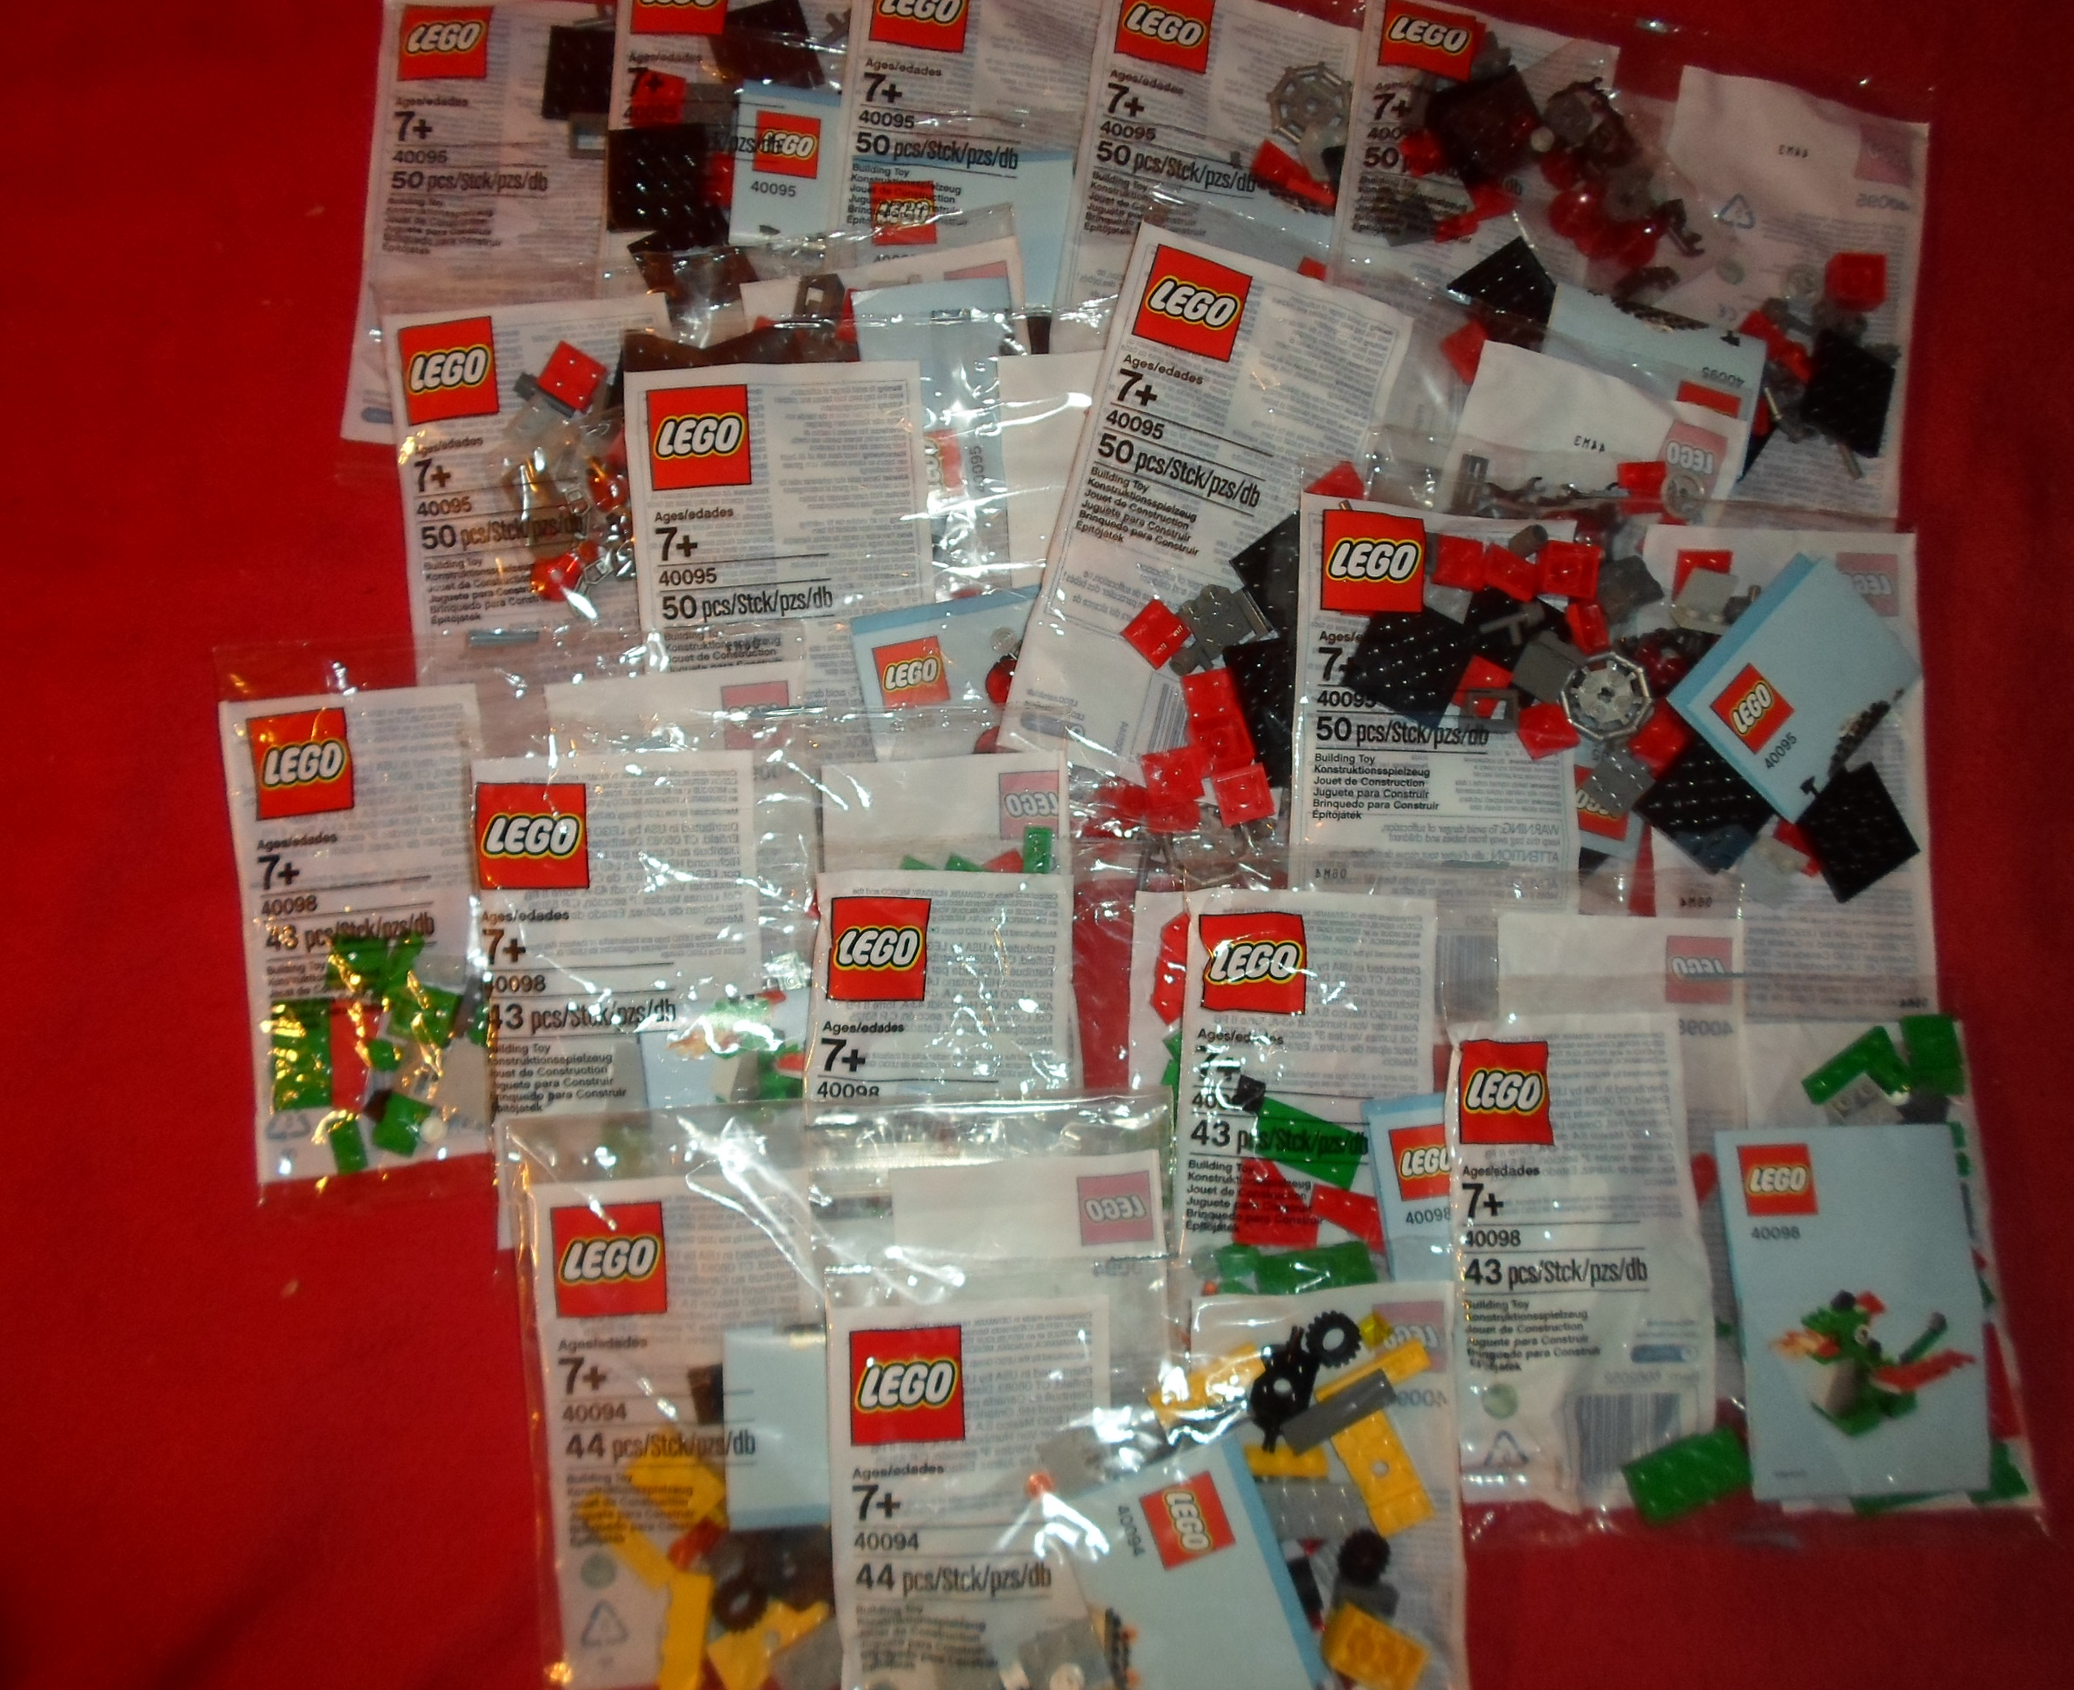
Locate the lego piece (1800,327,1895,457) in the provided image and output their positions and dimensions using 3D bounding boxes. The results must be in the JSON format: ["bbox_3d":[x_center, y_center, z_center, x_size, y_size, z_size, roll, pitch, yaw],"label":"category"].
[{"bbox_3d":[0.264,-0.147,0.532,0.032,0.005,0.032,17,78,-15],"label":"lego piece"}]

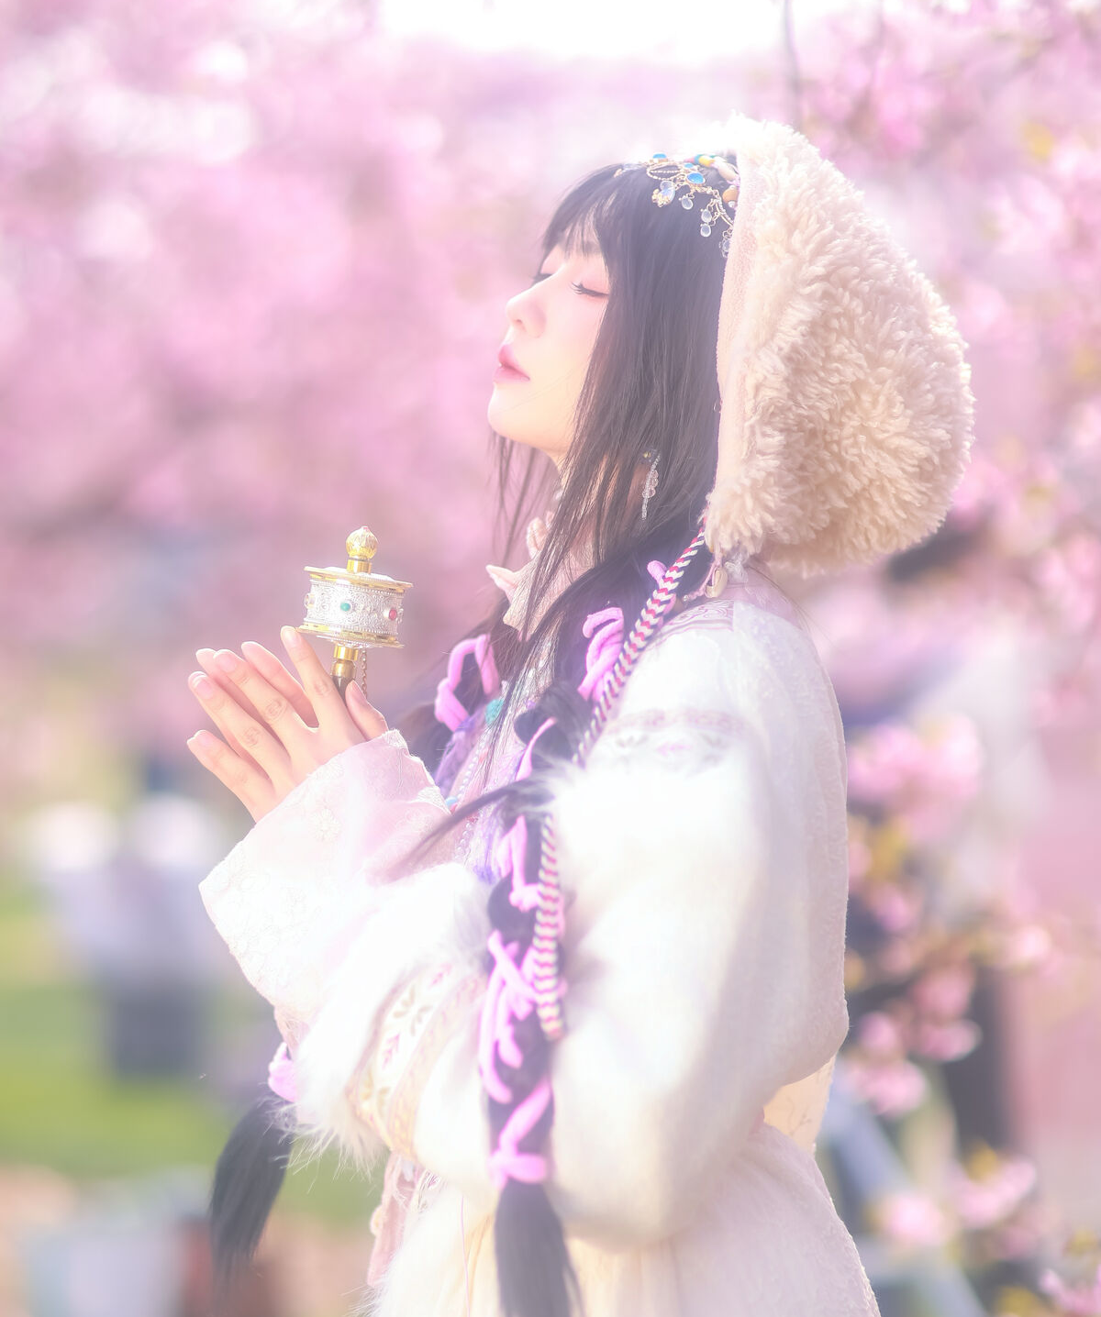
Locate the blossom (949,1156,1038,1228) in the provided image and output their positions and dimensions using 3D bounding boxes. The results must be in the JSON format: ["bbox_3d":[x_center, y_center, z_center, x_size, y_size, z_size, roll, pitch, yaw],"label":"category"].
[{"bbox_3d":[0.345,0.415,3.000,0.064,0.053,0.050,0,-1,11],"label":"blossom"}]

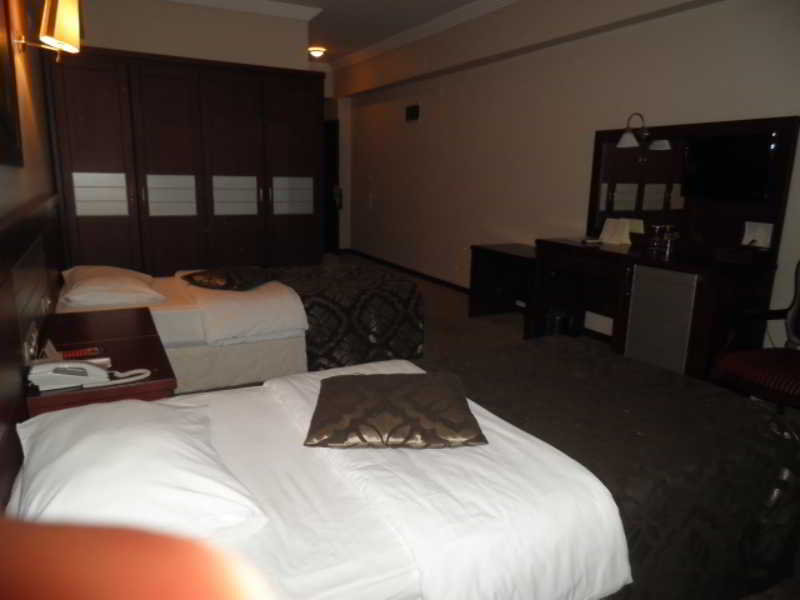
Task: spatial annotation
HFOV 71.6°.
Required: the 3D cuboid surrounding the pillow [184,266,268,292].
[{"bbox_3d":[-1.117,-0.155,3.607,0.496,0.112,0.496,-5,15,-28],"label":"pillow"}]

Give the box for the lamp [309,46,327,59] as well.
[{"bbox_3d":[-1.038,-3.144,7.053,0.186,0.112,0.186,-5,15,-28],"label":"lamp"}]

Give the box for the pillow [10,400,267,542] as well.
[{"bbox_3d":[-0.668,0.360,1.342,0.512,0.149,0.688,-5,15,-28],"label":"pillow"}]

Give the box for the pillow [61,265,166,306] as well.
[{"bbox_3d":[-1.724,-0.128,3.294,0.533,0.149,0.719,-5,15,-28],"label":"pillow"}]

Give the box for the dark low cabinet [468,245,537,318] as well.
[{"bbox_3d":[1.042,-0.104,4.674,0.539,0.636,0.787,-5,15,-28],"label":"dark low cabinet"}]

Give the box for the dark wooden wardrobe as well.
[{"bbox_3d":[-1.715,-0.925,4.744,2.024,2.025,0.608,-5,15,-28],"label":"dark wooden wardrobe"}]

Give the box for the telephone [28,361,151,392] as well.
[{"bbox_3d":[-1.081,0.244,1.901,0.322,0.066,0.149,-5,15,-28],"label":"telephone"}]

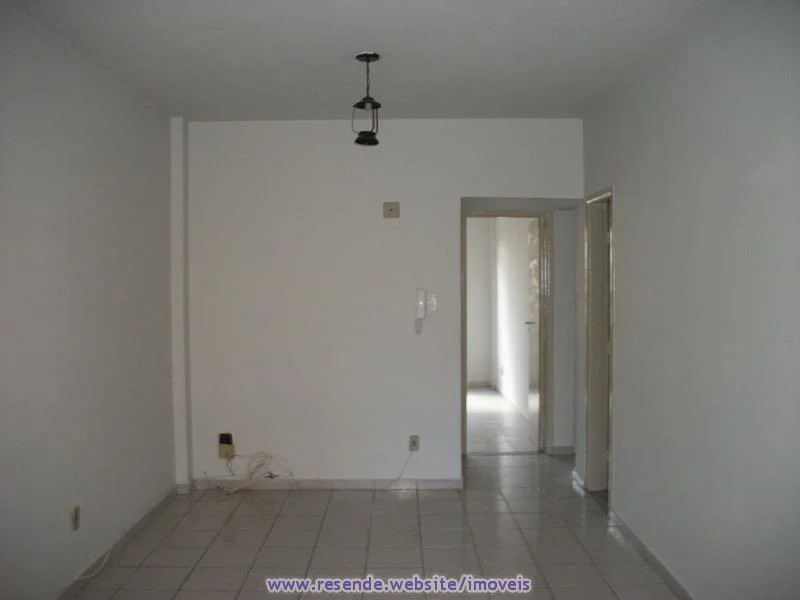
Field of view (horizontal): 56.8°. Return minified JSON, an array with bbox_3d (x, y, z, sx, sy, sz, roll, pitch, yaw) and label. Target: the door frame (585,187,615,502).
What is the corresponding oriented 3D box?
[{"bbox_3d":[1.395,0.337,4.934,0.150,2.080,0.700,-1,1,0],"label":"door frame"}]

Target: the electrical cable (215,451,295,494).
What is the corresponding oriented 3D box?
[{"bbox_3d":[-1.059,1.246,5.342,0.573,0.294,0.079,0,2,0],"label":"electrical cable"}]

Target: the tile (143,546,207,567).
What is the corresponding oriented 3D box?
[{"bbox_3d":[-1.252,1.436,4.102,0.305,0.008,0.298,0,2,0],"label":"tile"}]

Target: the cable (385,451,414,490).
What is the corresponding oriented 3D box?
[{"bbox_3d":[-0.006,1.257,5.446,0.212,0.288,0.030,0,1,0],"label":"cable"}]

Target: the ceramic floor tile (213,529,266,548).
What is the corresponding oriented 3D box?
[{"bbox_3d":[-0.947,1.425,4.394,0.305,0.008,0.298,0,2,0],"label":"ceramic floor tile"}]

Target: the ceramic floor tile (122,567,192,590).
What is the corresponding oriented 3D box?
[{"bbox_3d":[-1.238,1.431,3.760,0.300,0.010,0.300,-1,1,0],"label":"ceramic floor tile"}]

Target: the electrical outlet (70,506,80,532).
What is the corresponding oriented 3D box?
[{"bbox_3d":[-1.583,1.067,3.612,0.014,0.112,0.073,-1,1,0],"label":"electrical outlet"}]

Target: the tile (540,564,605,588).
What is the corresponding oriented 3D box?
[{"bbox_3d":[0.897,1.437,3.829,0.302,0.010,0.298,0,1,0],"label":"tile"}]

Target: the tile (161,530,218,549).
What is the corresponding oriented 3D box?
[{"bbox_3d":[-1.275,1.444,4.455,0.307,0.010,0.285,0,2,0],"label":"tile"}]

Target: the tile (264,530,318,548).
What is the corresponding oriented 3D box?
[{"bbox_3d":[-0.634,1.412,4.368,0.300,0.010,0.300,-1,1,0],"label":"tile"}]

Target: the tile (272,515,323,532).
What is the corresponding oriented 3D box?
[{"bbox_3d":[-0.635,1.406,4.671,0.300,0.010,0.300,-1,1,0],"label":"tile"}]

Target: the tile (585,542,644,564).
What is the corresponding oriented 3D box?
[{"bbox_3d":[1.204,1.428,4.127,0.302,0.010,0.298,0,1,0],"label":"tile"}]

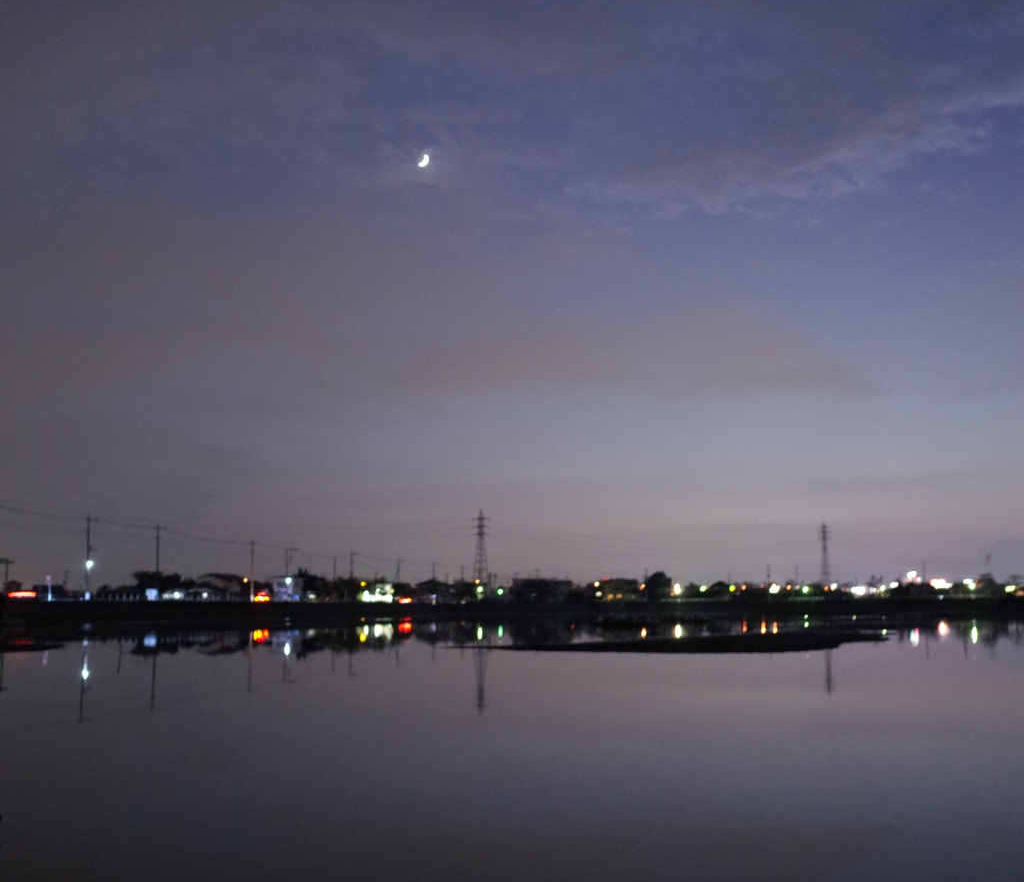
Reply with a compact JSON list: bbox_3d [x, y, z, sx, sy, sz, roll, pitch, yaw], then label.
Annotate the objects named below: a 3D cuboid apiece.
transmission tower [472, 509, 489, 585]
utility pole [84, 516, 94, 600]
[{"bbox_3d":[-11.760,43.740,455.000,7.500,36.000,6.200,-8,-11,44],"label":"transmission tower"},{"bbox_3d":[-60.620,16.810,172.000,1.300,12.100,0.600,-1,-8,9],"label":"utility pole"}]

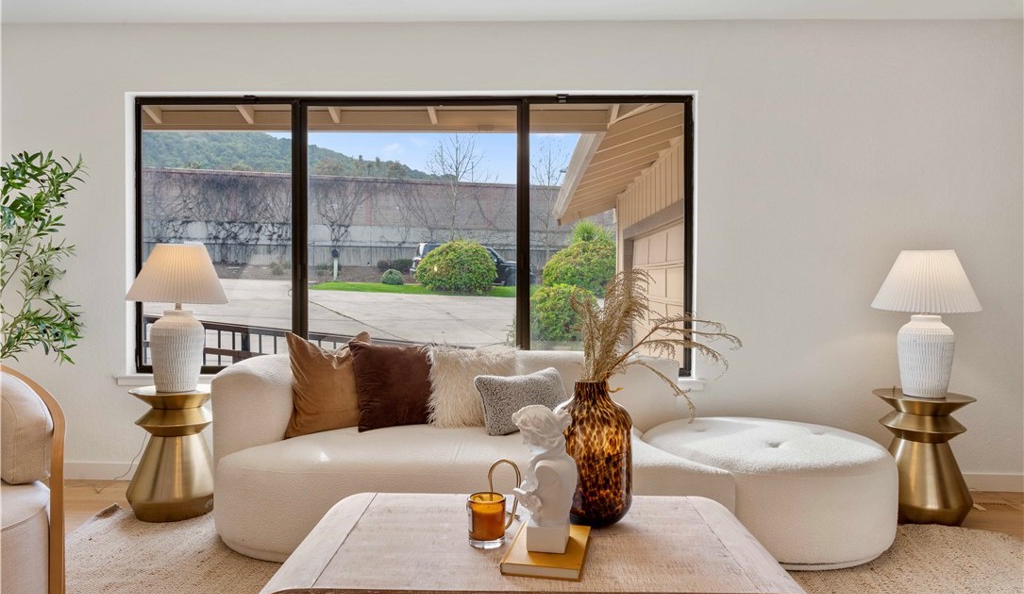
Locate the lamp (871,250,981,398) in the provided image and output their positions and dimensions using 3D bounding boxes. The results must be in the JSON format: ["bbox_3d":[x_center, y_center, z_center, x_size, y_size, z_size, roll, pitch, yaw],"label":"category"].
[{"bbox_3d":[1.899,0.118,3.139,0.435,0.670,0.435,0,1,1],"label":"lamp"}]

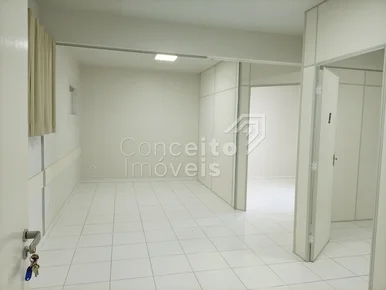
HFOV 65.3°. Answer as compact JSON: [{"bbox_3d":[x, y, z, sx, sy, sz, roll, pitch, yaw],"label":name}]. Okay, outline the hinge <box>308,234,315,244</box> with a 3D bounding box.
[{"bbox_3d":[1.294,1.031,3.290,0.062,0.095,0.022,2,5,13],"label":"hinge"}]

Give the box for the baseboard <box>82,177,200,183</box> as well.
[{"bbox_3d":[-1.290,0.868,7.528,2.871,0.086,0.020,0,4,-14],"label":"baseboard"}]

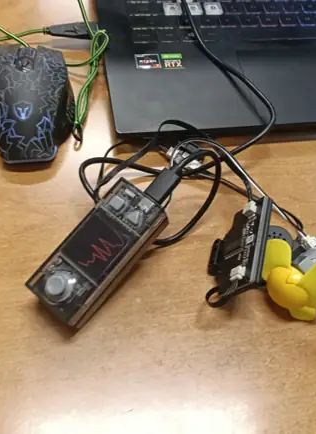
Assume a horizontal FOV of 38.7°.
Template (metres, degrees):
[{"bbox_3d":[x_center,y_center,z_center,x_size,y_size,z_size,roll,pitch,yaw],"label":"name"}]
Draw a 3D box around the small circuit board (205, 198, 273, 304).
[{"bbox_3d":[0.051,0.020,0.289,0.013,0.040,0.064,31,54,-19],"label":"small circuit board"}]

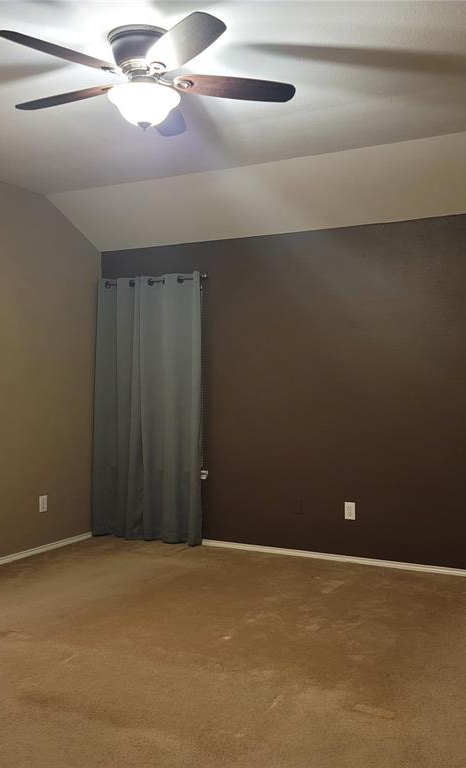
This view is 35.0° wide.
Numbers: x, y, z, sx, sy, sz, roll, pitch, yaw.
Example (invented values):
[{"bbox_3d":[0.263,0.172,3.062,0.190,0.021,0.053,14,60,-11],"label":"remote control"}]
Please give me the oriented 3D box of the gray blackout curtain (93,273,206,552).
[{"bbox_3d":[-0.695,0.204,6.016,1.015,2.155,0.130,0,1,28],"label":"gray blackout curtain"}]

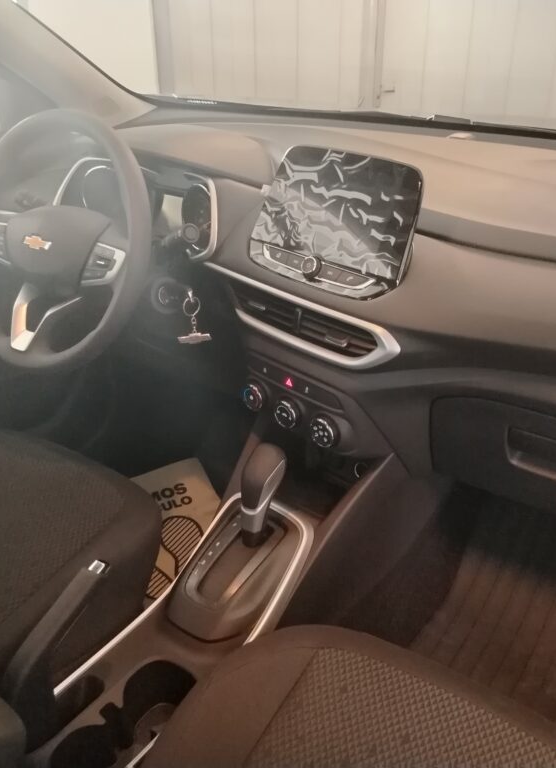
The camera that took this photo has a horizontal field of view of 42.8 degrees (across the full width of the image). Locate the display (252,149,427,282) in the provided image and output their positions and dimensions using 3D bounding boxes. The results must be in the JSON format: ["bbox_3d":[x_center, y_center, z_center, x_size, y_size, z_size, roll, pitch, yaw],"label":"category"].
[{"bbox_3d":[0.076,-0.224,0.954,0.230,0.158,0.035,21,6,39],"label":"display"}]

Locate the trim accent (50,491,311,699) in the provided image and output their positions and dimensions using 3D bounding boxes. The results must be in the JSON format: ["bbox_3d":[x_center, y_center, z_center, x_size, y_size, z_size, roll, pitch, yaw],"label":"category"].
[{"bbox_3d":[-0.103,0.275,0.891,0.152,0.070,0.385,14,37,30],"label":"trim accent"}]

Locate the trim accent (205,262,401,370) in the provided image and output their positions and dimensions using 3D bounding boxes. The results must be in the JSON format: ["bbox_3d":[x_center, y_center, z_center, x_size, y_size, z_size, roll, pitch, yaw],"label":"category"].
[{"bbox_3d":[0.018,-0.096,0.982,0.350,0.090,0.040,20,9,38],"label":"trim accent"}]

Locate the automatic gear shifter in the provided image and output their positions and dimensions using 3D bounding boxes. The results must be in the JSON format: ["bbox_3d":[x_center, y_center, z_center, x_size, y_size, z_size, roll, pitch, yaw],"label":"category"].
[{"bbox_3d":[-0.025,0.150,0.970,0.045,0.140,0.056,14,18,30],"label":"automatic gear shifter"}]

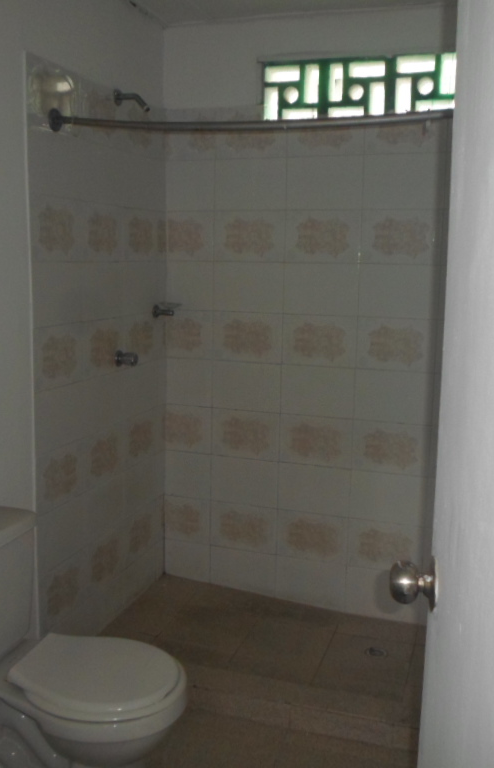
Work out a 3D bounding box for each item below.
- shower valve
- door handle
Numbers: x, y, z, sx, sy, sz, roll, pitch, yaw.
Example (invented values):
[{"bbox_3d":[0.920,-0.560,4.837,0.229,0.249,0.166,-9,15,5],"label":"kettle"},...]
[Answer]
[{"bbox_3d":[-0.438,-0.091,2.711,0.067,0.057,0.057,4,10,17],"label":"shower valve"},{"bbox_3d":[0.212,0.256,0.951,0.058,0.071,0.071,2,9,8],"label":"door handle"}]

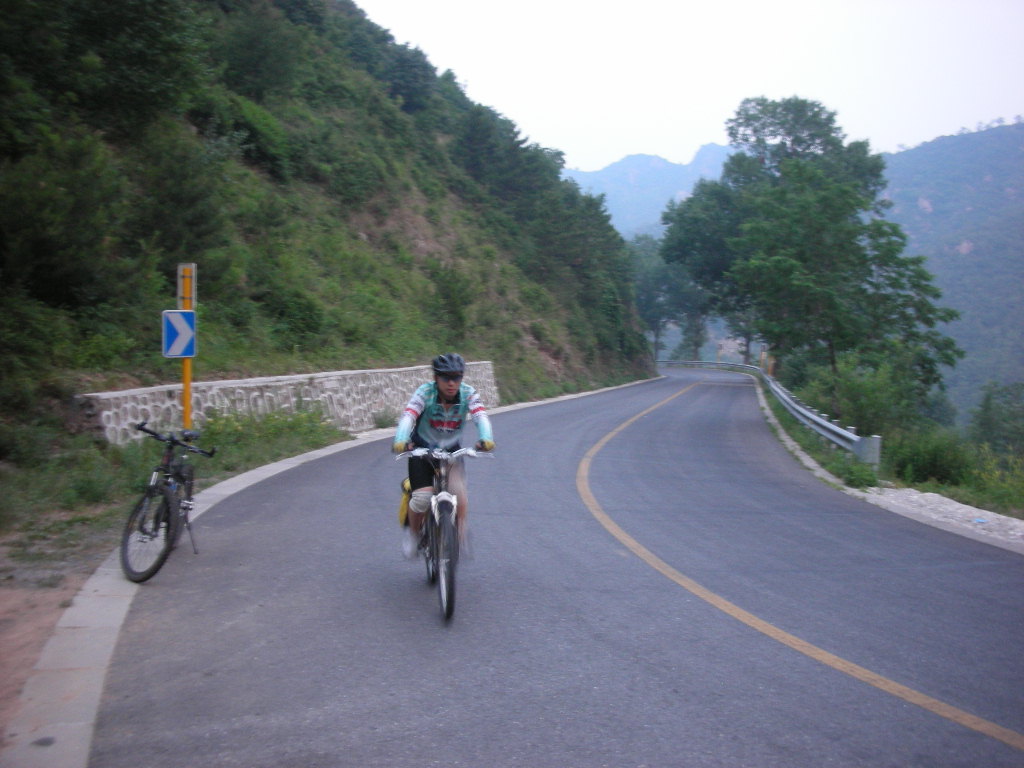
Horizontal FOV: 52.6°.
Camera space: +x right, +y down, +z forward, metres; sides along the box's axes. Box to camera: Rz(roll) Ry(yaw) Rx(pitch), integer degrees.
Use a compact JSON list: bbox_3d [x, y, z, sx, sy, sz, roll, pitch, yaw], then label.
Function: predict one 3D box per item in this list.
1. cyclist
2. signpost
[{"bbox_3d":[-0.445,0.460,6.620,0.620,1.320,0.830,0,0,-8],"label":"cyclist"},{"bbox_3d":[-4.240,-0.260,13.200,0.430,2.600,0.280,0,0,-9],"label":"signpost"}]

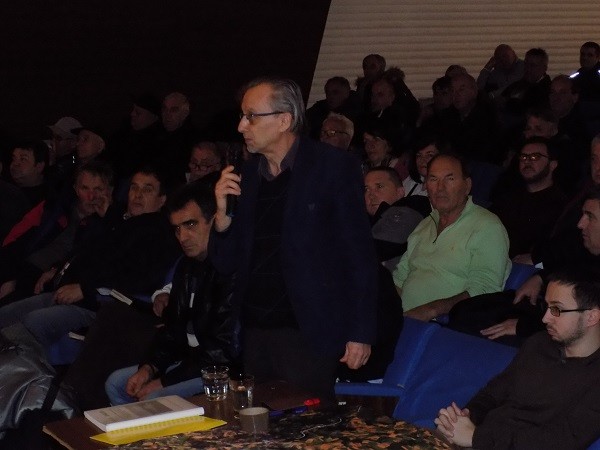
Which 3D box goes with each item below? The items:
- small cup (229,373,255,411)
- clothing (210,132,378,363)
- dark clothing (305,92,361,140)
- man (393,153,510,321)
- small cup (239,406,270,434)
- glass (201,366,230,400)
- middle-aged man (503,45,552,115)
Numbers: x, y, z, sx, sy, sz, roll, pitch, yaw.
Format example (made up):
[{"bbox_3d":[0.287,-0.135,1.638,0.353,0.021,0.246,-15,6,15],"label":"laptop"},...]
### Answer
[{"bbox_3d":[-0.162,0.467,3.770,0.071,0.091,0.071,-2,7,0],"label":"small cup"},{"bbox_3d":[-0.020,0.068,4.300,0.490,0.690,0.360,3,9,33],"label":"clothing"},{"bbox_3d":[0.210,-0.500,8.300,0.460,0.560,0.340,0,8,12],"label":"dark clothing"},{"bbox_3d":[0.570,0.320,5.400,0.550,1.220,0.750,1,8,22],"label":"man"},{"bbox_3d":[-0.123,0.518,3.580,0.077,0.052,0.077,-2,7,0],"label":"small cup"},{"bbox_3d":[-0.243,0.455,3.860,0.080,0.087,0.080,-2,7,0],"label":"glass"},{"bbox_3d":[1.540,-0.550,8.800,0.560,1.150,0.700,1,8,20],"label":"middle-aged man"}]

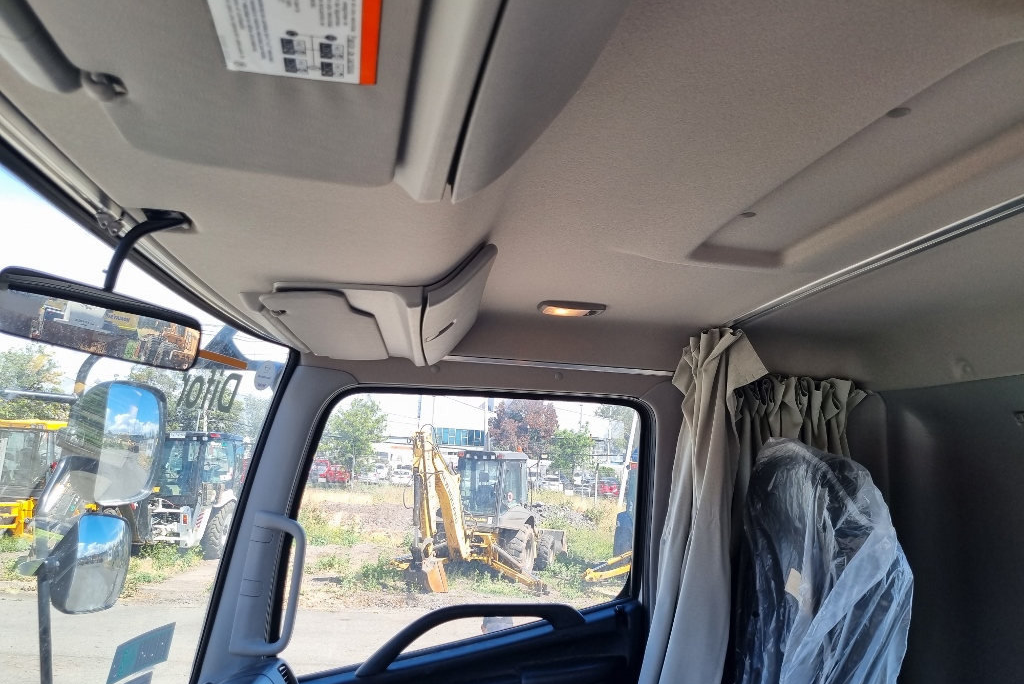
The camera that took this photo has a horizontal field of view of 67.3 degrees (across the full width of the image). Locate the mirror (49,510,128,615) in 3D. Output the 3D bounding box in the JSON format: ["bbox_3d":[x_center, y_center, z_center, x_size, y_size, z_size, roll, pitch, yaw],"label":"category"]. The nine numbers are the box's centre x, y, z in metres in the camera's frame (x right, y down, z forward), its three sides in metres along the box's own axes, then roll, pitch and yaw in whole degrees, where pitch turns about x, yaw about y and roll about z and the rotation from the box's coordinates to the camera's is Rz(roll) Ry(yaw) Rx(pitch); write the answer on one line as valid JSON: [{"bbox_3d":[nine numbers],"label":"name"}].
[{"bbox_3d":[-1.071,0.562,1.950,0.095,0.243,0.160,-6,-11,22],"label":"mirror"}]

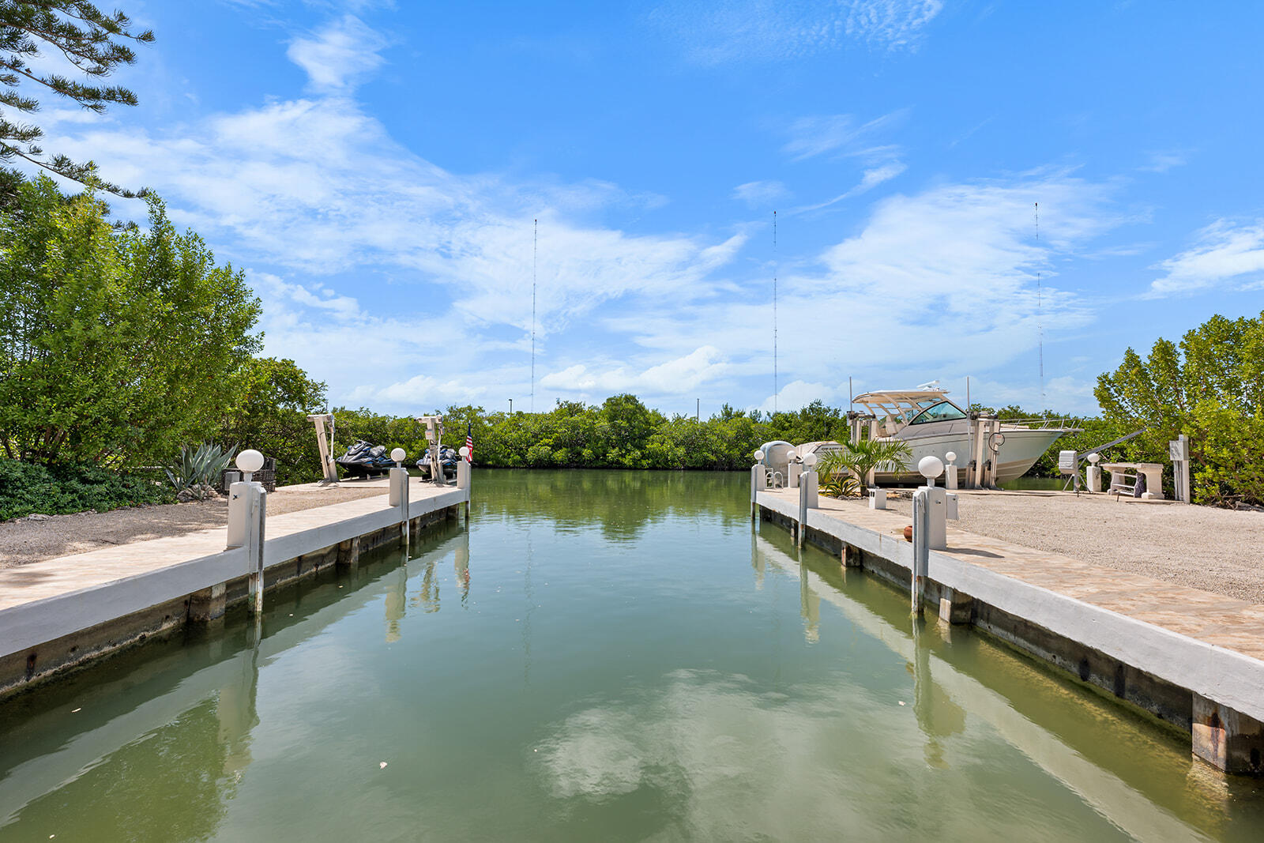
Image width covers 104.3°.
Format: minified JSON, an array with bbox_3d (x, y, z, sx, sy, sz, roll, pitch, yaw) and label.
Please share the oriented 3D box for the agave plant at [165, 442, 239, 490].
[{"bbox_3d":[-10.109,1.050,11.500,1.350,1.100,1.350,0,-3,0],"label":"agave plant"}]

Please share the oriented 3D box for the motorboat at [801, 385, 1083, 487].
[{"bbox_3d":[9.940,0.393,16.300,8.600,3.250,3.100,0,-3,7],"label":"motorboat"}]

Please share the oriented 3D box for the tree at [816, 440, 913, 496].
[{"bbox_3d":[5.890,1.192,12.500,2.100,1.400,2.100,0,-3,0],"label":"tree"}]

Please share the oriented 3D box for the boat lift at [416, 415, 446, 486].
[{"bbox_3d":[-6.388,0.930,15.700,0.850,2.200,0.600,0,-3,0],"label":"boat lift"}]

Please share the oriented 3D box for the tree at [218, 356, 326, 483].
[{"bbox_3d":[-12.540,-0.084,16.800,3.900,4.300,3.700,0,-3,0],"label":"tree"}]

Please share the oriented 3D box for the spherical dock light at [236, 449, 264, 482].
[{"bbox_3d":[-4.582,0.533,5.900,0.272,0.380,0.272,0,-3,0],"label":"spherical dock light"}]

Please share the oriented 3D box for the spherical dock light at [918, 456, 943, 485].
[{"bbox_3d":[3.653,0.602,6.000,0.272,0.370,0.272,0,-3,0],"label":"spherical dock light"}]

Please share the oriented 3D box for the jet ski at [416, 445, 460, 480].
[{"bbox_3d":[-6.931,1.466,17.600,1.200,1.150,3.450,0,-3,7],"label":"jet ski"}]

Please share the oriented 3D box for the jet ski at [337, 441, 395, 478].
[{"bbox_3d":[-8.835,1.259,16.500,1.200,1.150,3.450,0,-3,5],"label":"jet ski"}]

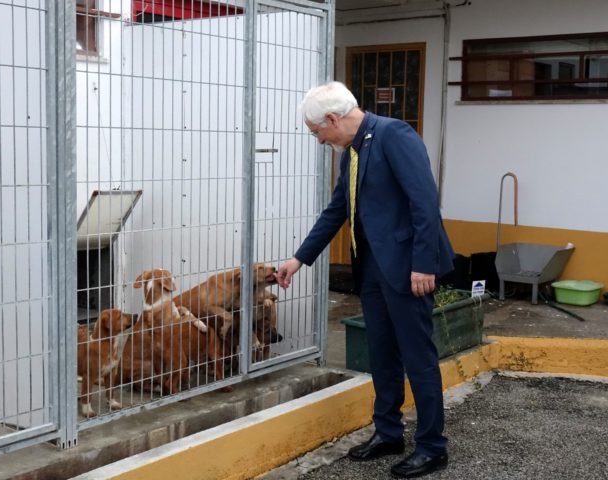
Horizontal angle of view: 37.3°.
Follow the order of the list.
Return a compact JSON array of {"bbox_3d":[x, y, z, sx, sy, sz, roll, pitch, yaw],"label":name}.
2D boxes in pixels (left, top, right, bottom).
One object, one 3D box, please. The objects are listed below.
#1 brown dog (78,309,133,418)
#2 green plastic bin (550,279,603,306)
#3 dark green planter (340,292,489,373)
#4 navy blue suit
[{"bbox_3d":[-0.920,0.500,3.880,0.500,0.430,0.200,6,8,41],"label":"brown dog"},{"bbox_3d":[2.051,0.401,6.685,0.330,0.150,0.260,6,7,37],"label":"green plastic bin"},{"bbox_3d":[0.635,0.491,4.924,0.340,0.285,1.100,6,7,37],"label":"dark green planter"},{"bbox_3d":[0.305,0.170,3.910,0.580,1.420,0.560,-1,6,-15],"label":"navy blue suit"}]

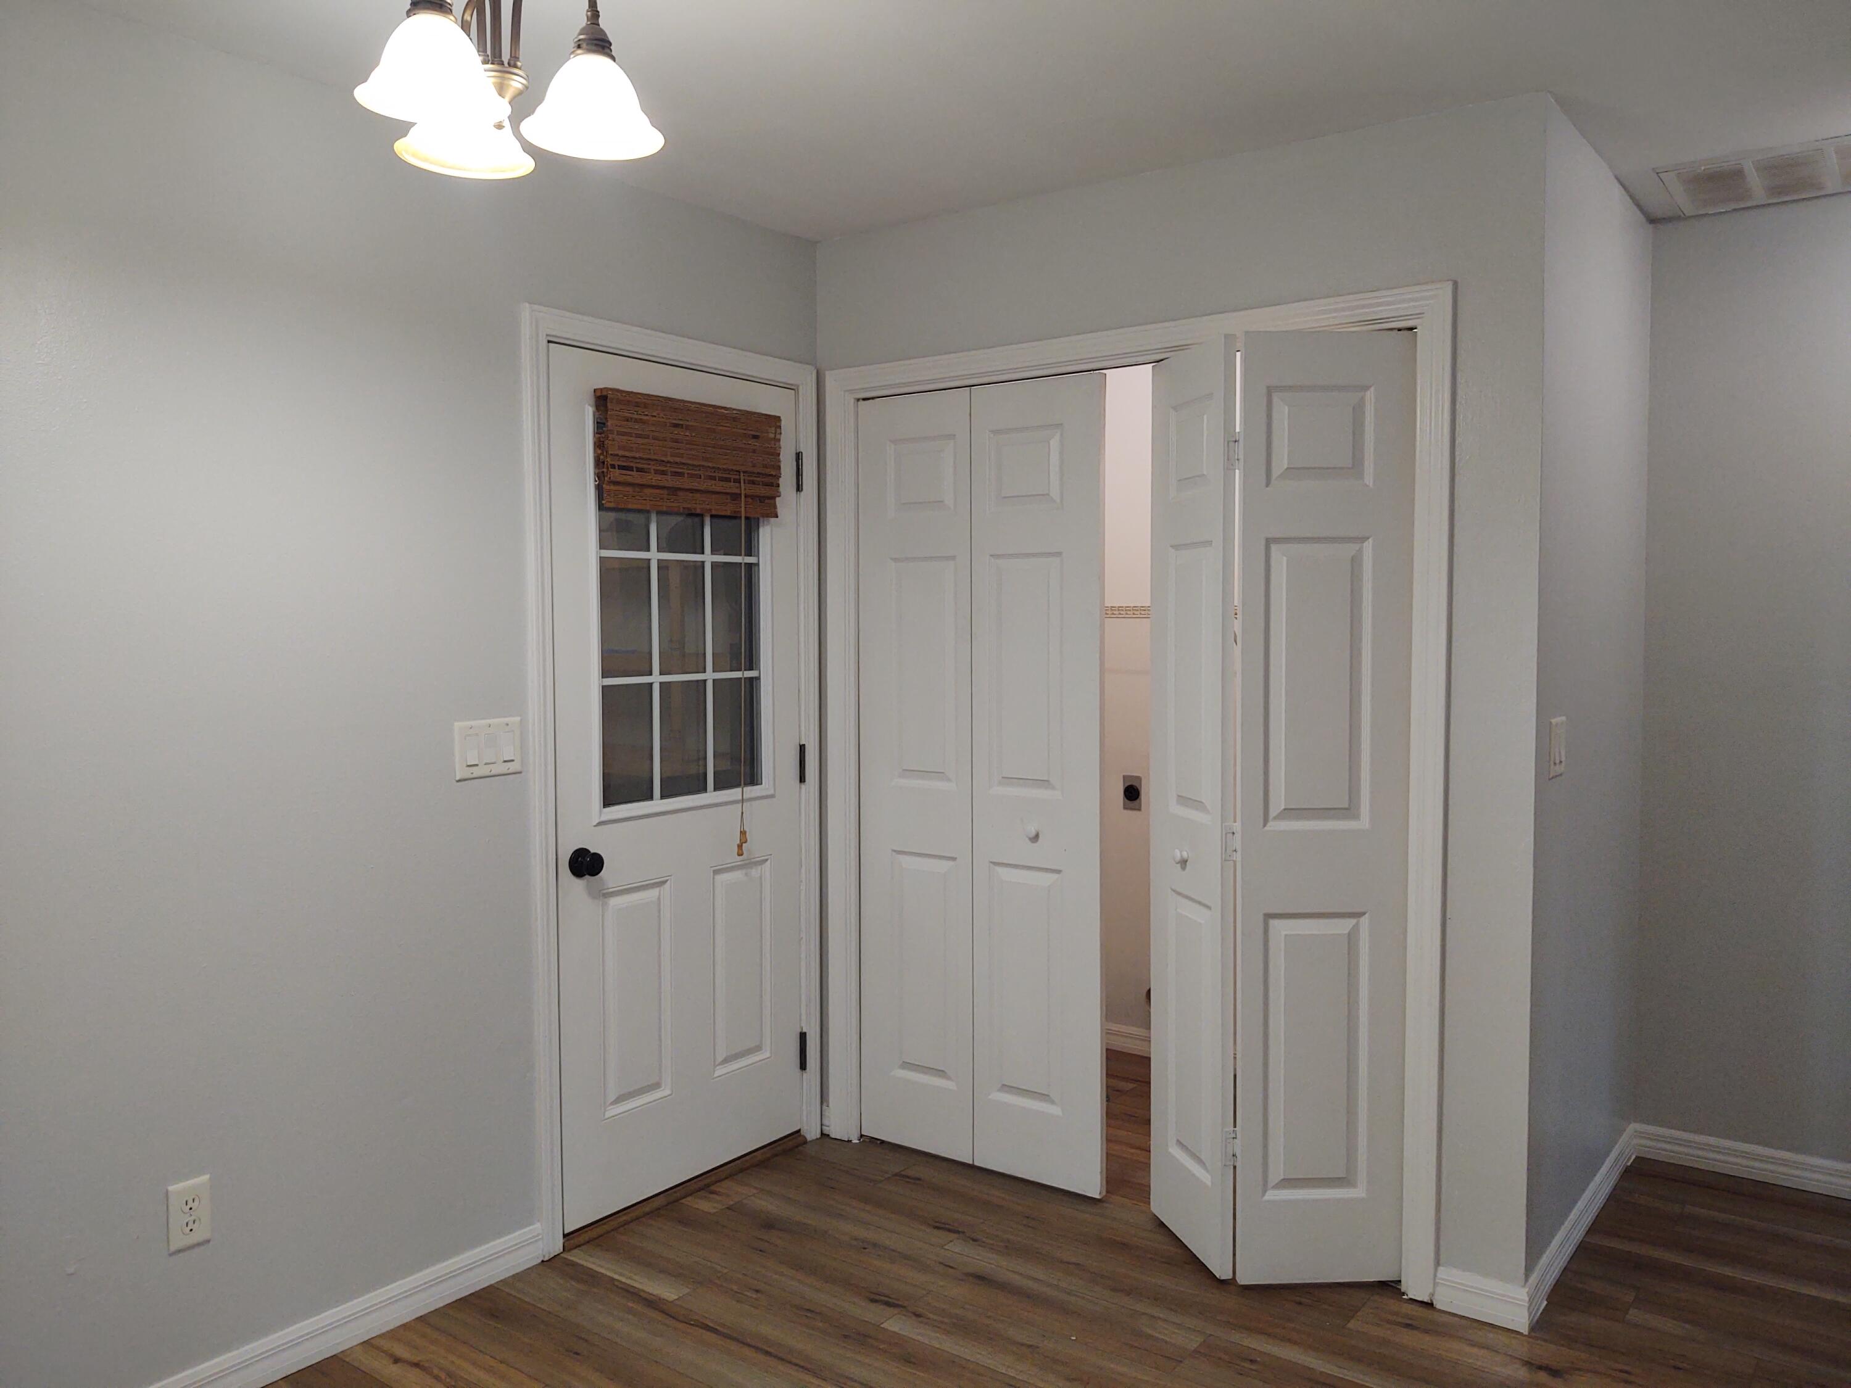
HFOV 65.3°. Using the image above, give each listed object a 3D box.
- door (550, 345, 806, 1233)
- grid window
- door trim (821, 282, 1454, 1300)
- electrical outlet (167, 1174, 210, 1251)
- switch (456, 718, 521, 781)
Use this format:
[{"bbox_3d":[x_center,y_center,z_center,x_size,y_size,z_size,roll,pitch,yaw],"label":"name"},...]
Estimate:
[{"bbox_3d":[-0.600,0.209,3.568,0.046,2.006,0.820,2,4,36],"label":"door"},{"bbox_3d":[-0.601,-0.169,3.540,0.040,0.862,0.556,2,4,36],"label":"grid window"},{"bbox_3d":[0.433,0.195,3.483,1.643,2.101,0.122,2,4,36],"label":"door trim"},{"bbox_3d":[-1.310,0.929,2.573,0.011,0.119,0.074,2,4,36],"label":"electrical outlet"},{"bbox_3d":[-0.924,0.116,3.063,0.012,0.118,0.166,2,4,36],"label":"switch"}]

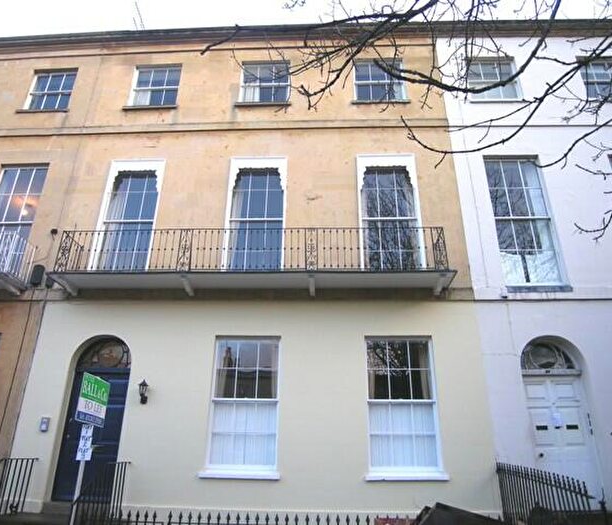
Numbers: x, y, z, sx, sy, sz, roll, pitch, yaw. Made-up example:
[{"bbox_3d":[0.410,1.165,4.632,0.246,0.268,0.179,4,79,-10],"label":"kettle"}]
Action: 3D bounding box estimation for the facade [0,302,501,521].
[{"bbox_3d":[-0.999,2.531,8.863,8.428,3.807,0.220,0,-23,3],"label":"facade"}]

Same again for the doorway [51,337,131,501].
[{"bbox_3d":[-3.856,2.805,8.934,1.161,2.934,0.280,0,-23,3],"label":"doorway"}]

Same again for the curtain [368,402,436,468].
[{"bbox_3d":[1.722,3.061,8.627,1.199,1.108,0.100,0,-23,3],"label":"curtain"}]

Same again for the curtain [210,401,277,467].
[{"bbox_3d":[-1.098,3.086,8.749,1.184,1.123,0.100,0,-23,3],"label":"curtain"}]

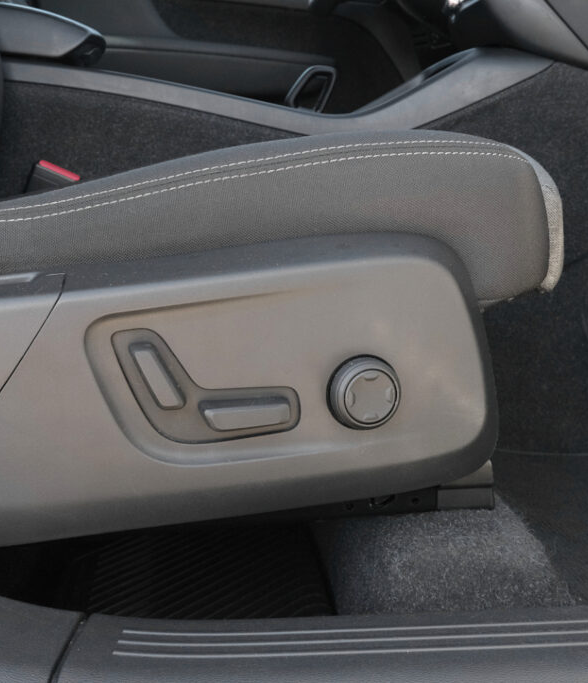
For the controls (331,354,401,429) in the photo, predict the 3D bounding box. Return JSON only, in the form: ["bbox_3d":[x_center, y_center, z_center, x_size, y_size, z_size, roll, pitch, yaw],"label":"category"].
[{"bbox_3d":[0.046,0.033,0.570,0.043,0.043,0.020,-4,17,-11],"label":"controls"}]

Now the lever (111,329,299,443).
[{"bbox_3d":[-0.057,0.029,0.565,0.119,0.068,0.019,-4,17,-4],"label":"lever"}]

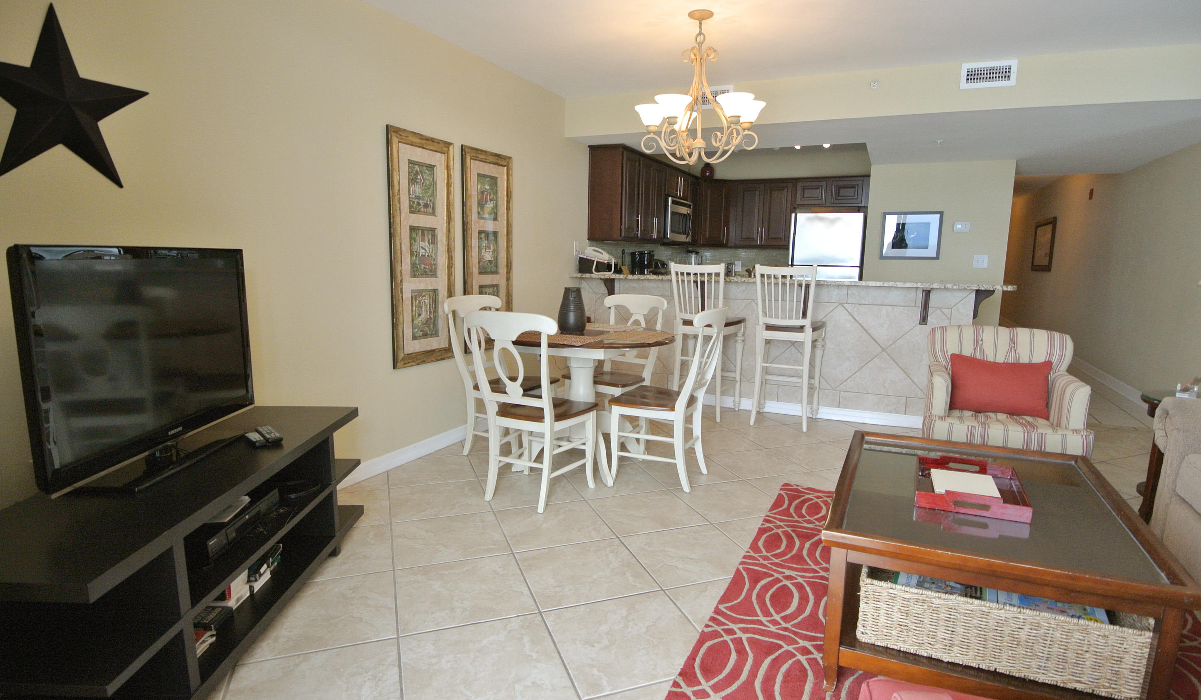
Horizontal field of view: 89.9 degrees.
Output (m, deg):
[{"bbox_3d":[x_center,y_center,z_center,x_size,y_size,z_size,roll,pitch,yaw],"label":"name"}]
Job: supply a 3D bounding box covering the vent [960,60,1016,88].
[{"bbox_3d":[2.582,-1.831,3.999,0.325,0.165,0.030,4,8,24],"label":"vent"}]

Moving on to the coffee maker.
[{"bbox_3d":[0.438,-0.865,6.306,0.220,0.340,0.190,4,8,24],"label":"coffee maker"}]

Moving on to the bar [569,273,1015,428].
[{"bbox_3d":[1.321,-0.036,4.918,3.320,1.090,0.550,4,8,24],"label":"bar"}]

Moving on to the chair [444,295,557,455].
[{"bbox_3d":[-0.564,0.164,3.648,0.520,0.960,0.490,4,8,21],"label":"chair"}]

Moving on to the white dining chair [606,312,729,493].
[{"bbox_3d":[0.363,0.245,3.370,0.535,0.960,0.485,5,8,27],"label":"white dining chair"}]

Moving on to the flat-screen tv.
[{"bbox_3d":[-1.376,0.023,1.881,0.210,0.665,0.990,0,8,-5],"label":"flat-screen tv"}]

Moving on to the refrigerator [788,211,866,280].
[{"bbox_3d":[2.626,-0.668,7.051,0.756,1.760,0.760,4,8,24],"label":"refrigerator"}]

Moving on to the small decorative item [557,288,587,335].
[{"bbox_3d":[-0.172,-0.231,3.619,0.170,0.275,0.170,1,8,0],"label":"small decorative item"}]

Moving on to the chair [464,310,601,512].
[{"bbox_3d":[-0.314,0.258,3.013,0.490,0.950,0.510,5,9,27],"label":"chair"}]

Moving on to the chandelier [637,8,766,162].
[{"bbox_3d":[0.505,-1.344,3.113,0.650,0.750,0.650,4,8,24],"label":"chandelier"}]

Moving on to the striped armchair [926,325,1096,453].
[{"bbox_3d":[2.122,0.325,3.237,0.730,0.850,0.770,4,8,24],"label":"striped armchair"}]

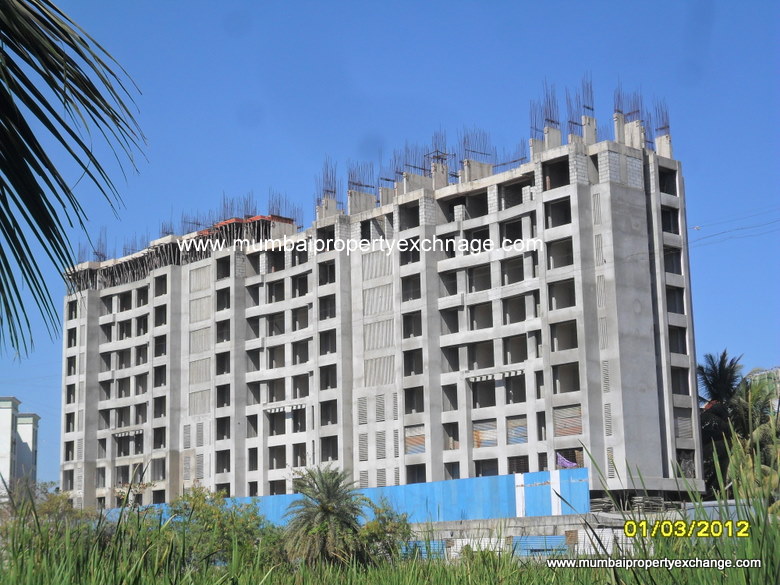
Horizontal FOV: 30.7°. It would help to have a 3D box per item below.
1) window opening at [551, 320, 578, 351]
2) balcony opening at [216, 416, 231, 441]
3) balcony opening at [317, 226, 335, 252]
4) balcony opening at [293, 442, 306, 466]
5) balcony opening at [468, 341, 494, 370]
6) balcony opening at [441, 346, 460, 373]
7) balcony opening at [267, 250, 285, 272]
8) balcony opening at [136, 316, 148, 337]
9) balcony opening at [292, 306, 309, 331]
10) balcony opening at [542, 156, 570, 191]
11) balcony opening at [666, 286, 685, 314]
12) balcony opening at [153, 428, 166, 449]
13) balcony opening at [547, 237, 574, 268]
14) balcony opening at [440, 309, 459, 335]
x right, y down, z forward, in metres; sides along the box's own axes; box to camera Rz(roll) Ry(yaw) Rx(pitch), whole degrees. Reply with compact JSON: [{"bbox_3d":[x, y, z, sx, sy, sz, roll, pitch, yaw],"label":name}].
[{"bbox_3d":[12.043,3.026,97.389,0.450,1.972,2.446,9,-15,-42],"label":"window opening"},{"bbox_3d":[-14.572,12.196,126.657,0.700,1.909,2.014,9,-15,-42],"label":"balcony opening"},{"bbox_3d":[-5.058,-4.383,119.654,0.800,2.191,2.355,9,-15,-42],"label":"balcony opening"},{"bbox_3d":[-7.508,13.761,120.329,0.350,1.904,1.784,9,-15,-42],"label":"balcony opening"},{"bbox_3d":[6.974,4.741,105.963,0.400,1.932,2.602,9,-15,-42],"label":"balcony opening"},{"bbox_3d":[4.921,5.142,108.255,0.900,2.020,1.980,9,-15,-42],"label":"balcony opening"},{"bbox_3d":[-9.853,-2.835,127.336,0.800,2.180,2.516,9,-15,-42],"label":"balcony opening"},{"bbox_3d":[-25.121,3.433,144.900,0.300,2.009,1.950,9,-15,-42],"label":"balcony opening"},{"bbox_3d":[-7.719,2.372,125.590,0.500,2.030,2.100,9,-15,-43],"label":"balcony opening"},{"bbox_3d":[12.192,-8.641,103.088,0.300,2.009,2.414,9,-15,-42],"label":"balcony opening"},{"bbox_3d":[20.322,0.573,101.688,2.010,1.979,0.350,8,-15,-41],"label":"balcony opening"},{"bbox_3d":[-22.020,14.069,137.143,0.500,2.040,1.970,9,-15,-43],"label":"balcony opening"},{"bbox_3d":[11.897,-2.662,98.515,0.450,1.972,2.446,9,-15,-42],"label":"balcony opening"},{"bbox_3d":[4.794,2.245,108.347,0.700,1.933,1.976,9,-15,-42],"label":"balcony opening"}]

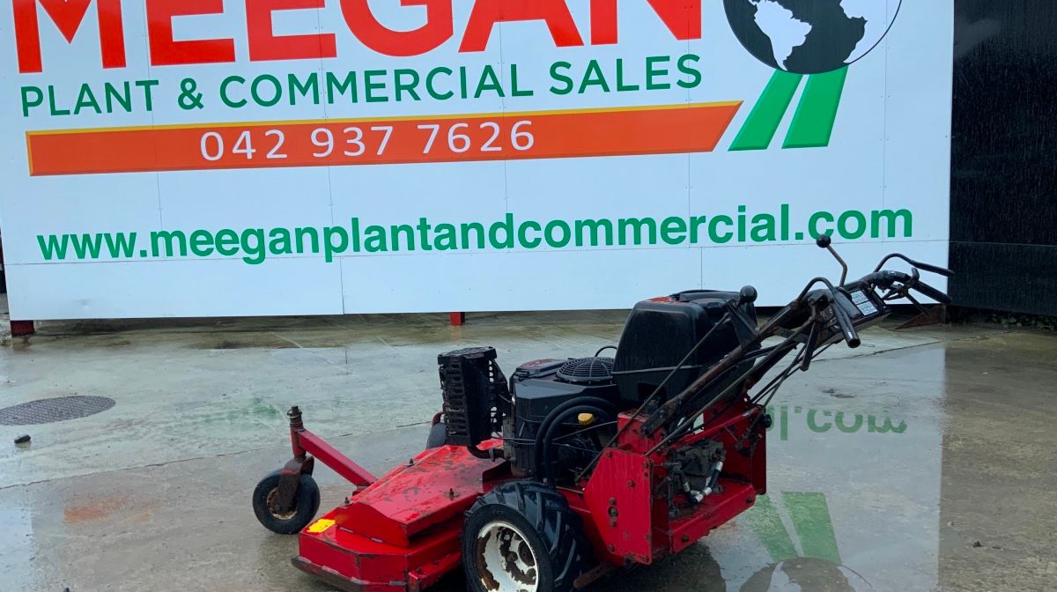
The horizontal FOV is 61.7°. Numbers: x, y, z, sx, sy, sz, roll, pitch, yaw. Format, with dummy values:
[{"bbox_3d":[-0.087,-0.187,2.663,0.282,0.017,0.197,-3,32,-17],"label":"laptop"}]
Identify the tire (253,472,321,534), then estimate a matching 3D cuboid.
[{"bbox_3d":[-0.850,0.724,3.122,0.229,0.229,0.090,-1,8,9],"label":"tire"}]

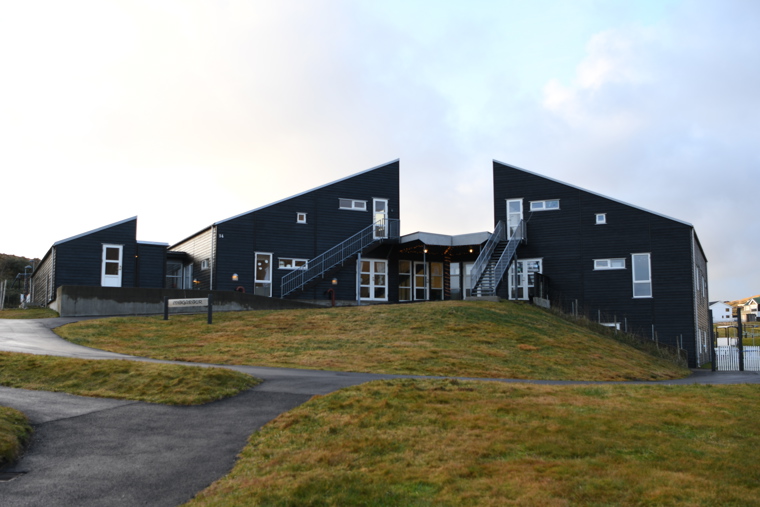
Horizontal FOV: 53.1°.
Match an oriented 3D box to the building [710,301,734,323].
[{"bbox_3d":[116.430,20.760,266.960,9.960,7.050,11.000,1,-7,-7],"label":"building"}]

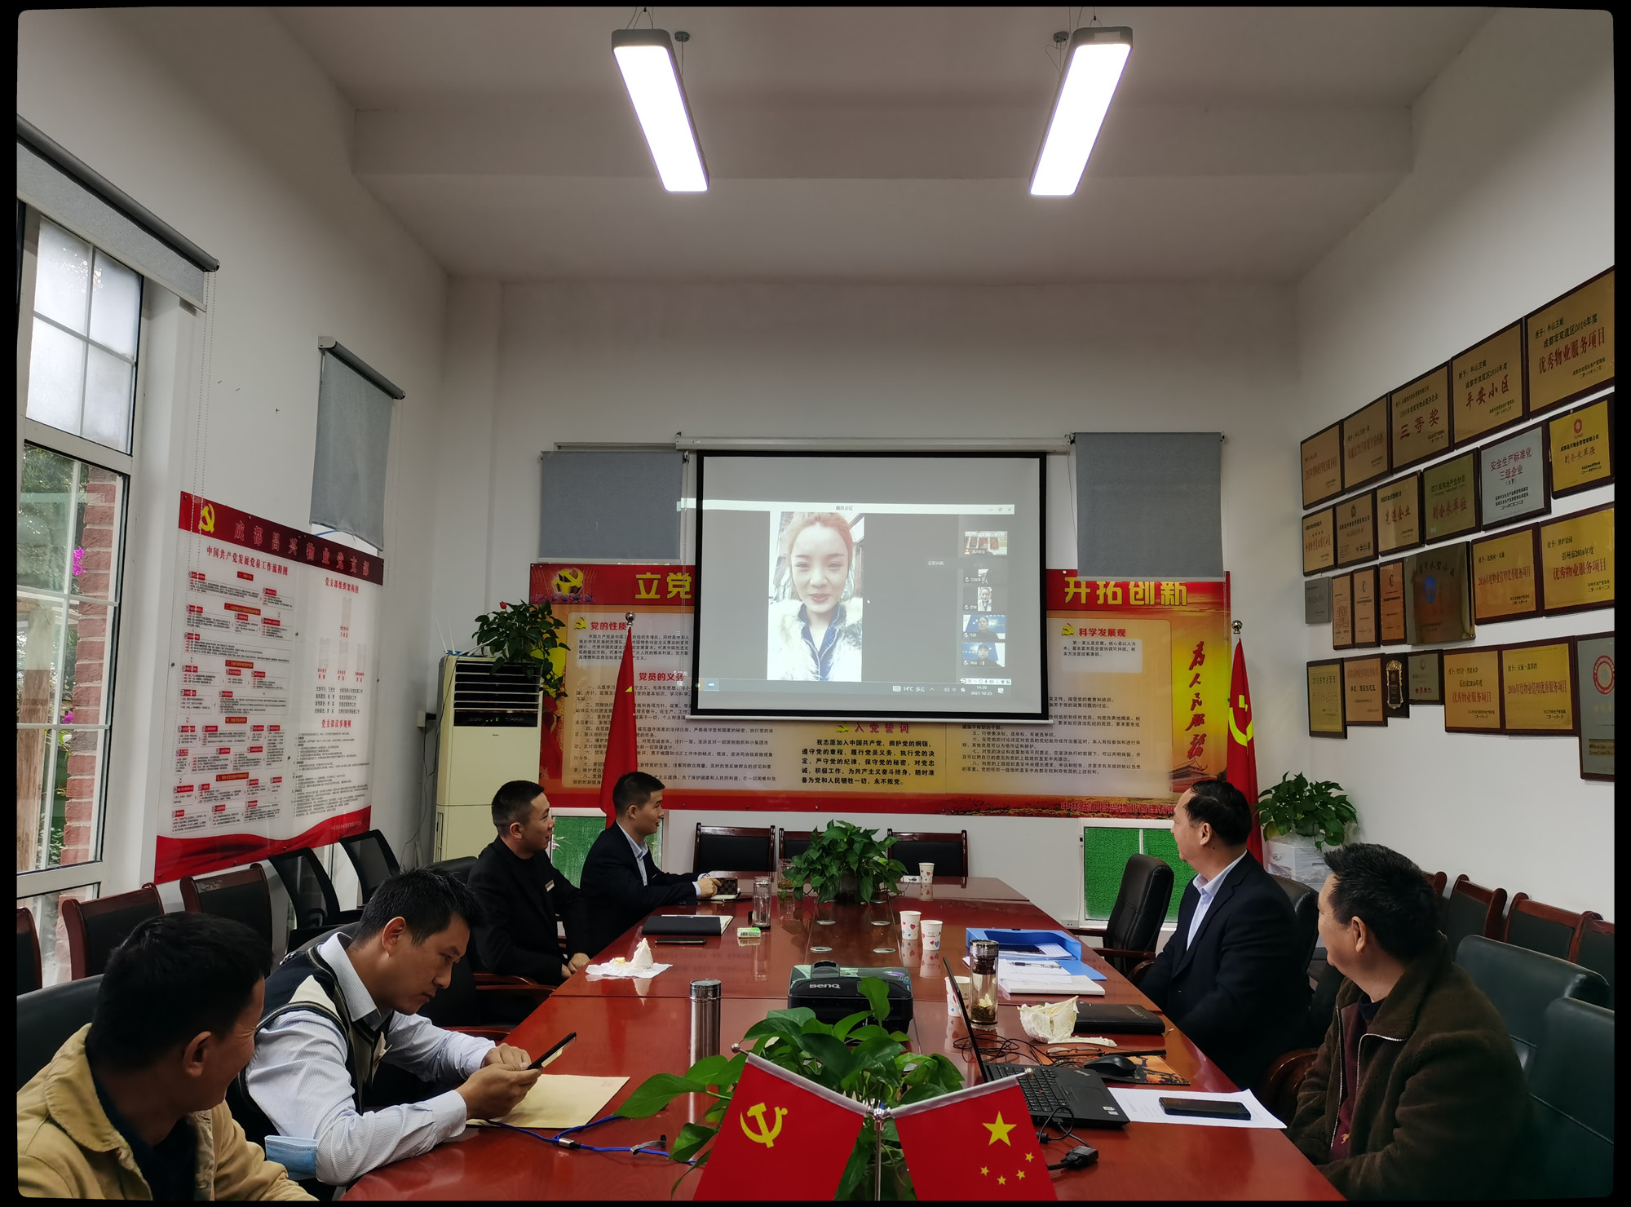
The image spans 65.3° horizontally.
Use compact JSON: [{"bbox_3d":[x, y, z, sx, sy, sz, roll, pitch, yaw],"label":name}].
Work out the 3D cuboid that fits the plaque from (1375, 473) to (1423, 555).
[{"bbox_3d":[2.787,-0.414,6.043,0.025,0.339,0.477,1,-5,2],"label":"plaque"}]

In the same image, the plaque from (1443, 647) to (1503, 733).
[{"bbox_3d":[2.669,0.354,5.149,0.020,0.344,0.463,1,-5,1],"label":"plaque"}]

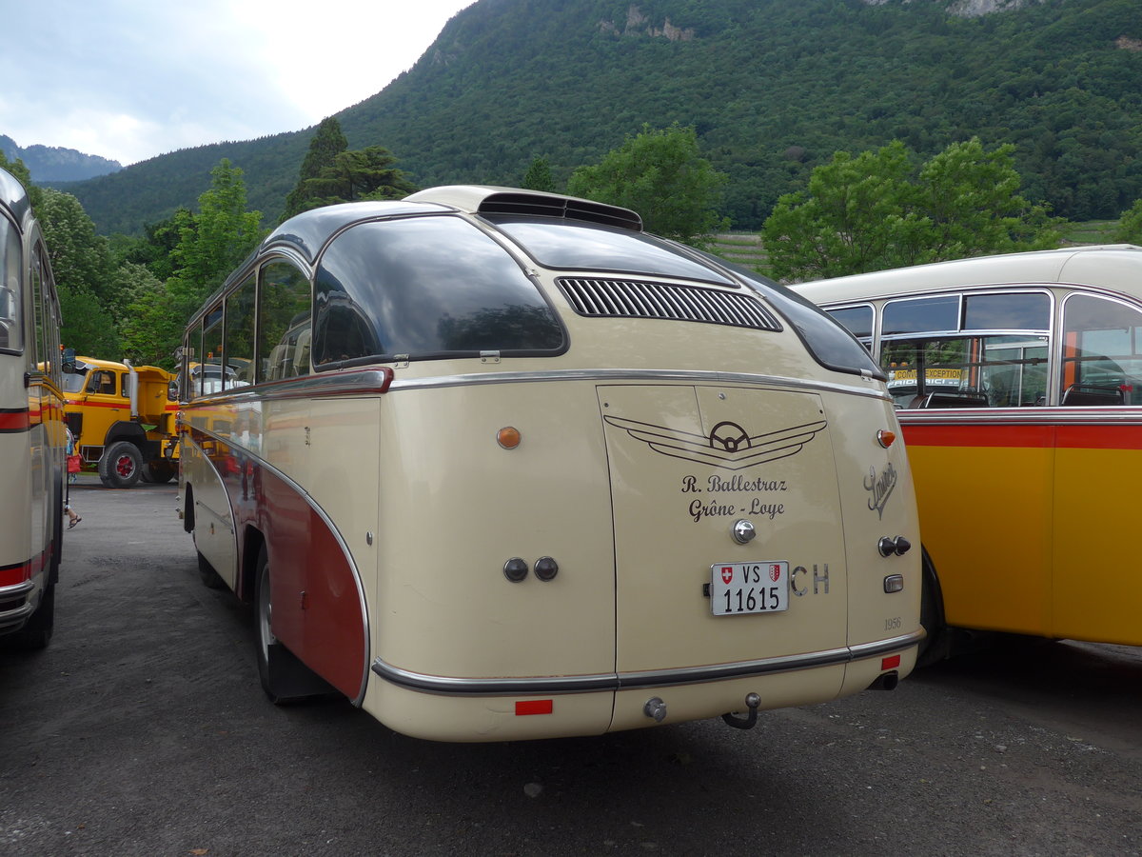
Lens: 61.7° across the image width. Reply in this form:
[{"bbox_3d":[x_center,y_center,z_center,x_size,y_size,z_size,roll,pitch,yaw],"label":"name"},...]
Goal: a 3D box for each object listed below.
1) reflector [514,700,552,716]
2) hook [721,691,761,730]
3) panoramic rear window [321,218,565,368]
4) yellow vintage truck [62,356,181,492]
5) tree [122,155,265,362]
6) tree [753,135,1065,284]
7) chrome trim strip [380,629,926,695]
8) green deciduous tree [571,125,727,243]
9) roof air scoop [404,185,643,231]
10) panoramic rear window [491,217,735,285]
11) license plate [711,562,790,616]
[{"bbox_3d":[-0.111,0.841,2.880,0.112,0.043,0.010,1,1,-12],"label":"reflector"},{"bbox_3d":[0.547,0.912,3.125,0.060,0.145,0.220,0,1,-25],"label":"hook"},{"bbox_3d":[-0.545,-0.564,3.587,0.620,0.720,1.300,0,1,-25],"label":"panoramic rear window"},{"bbox_3d":[-10.081,-0.172,23.625,2.450,2.850,7.000,1,1,27],"label":"yellow vintage truck"},{"bbox_3d":[-15.632,-5.155,39.946,5.900,12.090,5.600,0,1,-21],"label":"tree"},{"bbox_3d":[10.359,-3.727,28.961,9.000,10.110,7.500,1,1,20],"label":"tree"},{"bbox_3d":[0.461,0.776,3.309,2.220,0.065,0.520,0,1,-25],"label":"chrome trim strip"},{"bbox_3d":[2.734,-4.680,32.951,5.600,11.740,5.400,1,1,5],"label":"green deciduous tree"},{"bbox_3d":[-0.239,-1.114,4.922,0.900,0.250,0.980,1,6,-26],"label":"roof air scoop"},{"bbox_3d":[0.130,-0.765,4.034,0.860,0.120,0.840,0,25,-25],"label":"panoramic rear window"},{"bbox_3d":[0.585,0.521,3.120,0.310,0.165,0.020,0,1,-25],"label":"license plate"}]

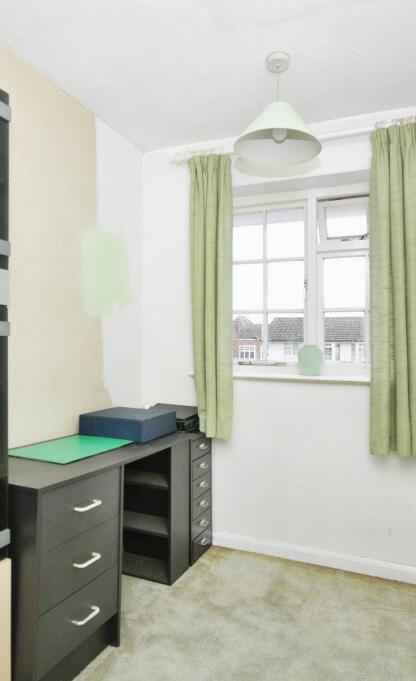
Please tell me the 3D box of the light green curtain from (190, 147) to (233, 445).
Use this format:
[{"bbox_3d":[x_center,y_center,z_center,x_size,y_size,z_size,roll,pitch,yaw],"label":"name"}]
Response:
[{"bbox_3d":[0.016,-0.243,2.466,0.265,1.615,0.090,0,-1,22],"label":"light green curtain"}]

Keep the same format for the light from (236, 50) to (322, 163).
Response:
[{"bbox_3d":[0.295,-0.996,1.800,0.359,0.378,0.359,0,-1,22],"label":"light"}]

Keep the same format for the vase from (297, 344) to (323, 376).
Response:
[{"bbox_3d":[0.580,0.115,2.430,0.140,0.176,0.140,0,-1,22],"label":"vase"}]

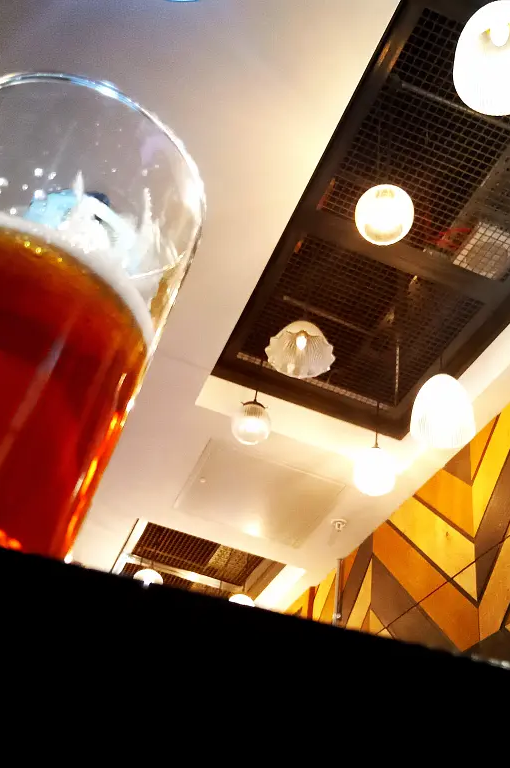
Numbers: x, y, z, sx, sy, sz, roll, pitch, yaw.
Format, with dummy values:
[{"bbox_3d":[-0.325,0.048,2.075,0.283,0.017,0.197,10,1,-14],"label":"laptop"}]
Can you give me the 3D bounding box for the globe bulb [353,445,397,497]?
[{"bbox_3d":[0.486,0.349,3.348,0.175,0.215,0.175,6,-39,5],"label":"globe bulb"}]

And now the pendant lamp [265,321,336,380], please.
[{"bbox_3d":[0.160,-0.145,2.884,0.234,0.140,0.234,6,-39,5],"label":"pendant lamp"}]

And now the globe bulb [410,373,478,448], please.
[{"bbox_3d":[0.662,0.073,2.924,0.217,0.240,0.217,6,-39,5],"label":"globe bulb"}]

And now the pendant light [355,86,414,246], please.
[{"bbox_3d":[0.409,-0.705,2.561,0.166,0.746,0.166,6,-39,5],"label":"pendant light"}]

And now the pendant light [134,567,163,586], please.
[{"bbox_3d":[-0.593,1.086,4.627,0.175,0.150,0.175,18,-40,-11],"label":"pendant light"}]

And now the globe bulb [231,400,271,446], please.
[{"bbox_3d":[-0.014,0.155,3.262,0.157,0.188,0.157,6,-39,5],"label":"globe bulb"}]

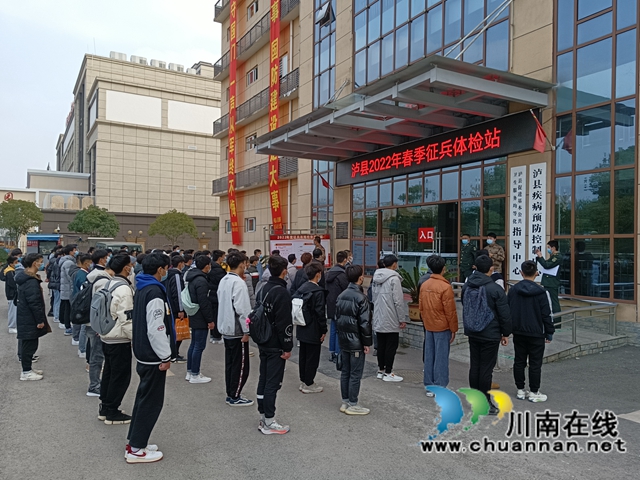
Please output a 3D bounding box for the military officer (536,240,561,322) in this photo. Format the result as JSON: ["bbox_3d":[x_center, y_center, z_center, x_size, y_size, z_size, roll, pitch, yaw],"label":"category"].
[{"bbox_3d":[4.640,0.912,10.050,0.460,1.780,0.530,1,0,-14],"label":"military officer"}]

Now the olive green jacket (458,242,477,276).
[{"bbox_3d":[3.676,0.460,12.400,0.330,0.750,0.520,1,0,-29],"label":"olive green jacket"}]

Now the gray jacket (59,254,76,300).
[{"bbox_3d":[-5.139,0.766,10.200,0.380,0.900,0.550,1,0,-29],"label":"gray jacket"}]

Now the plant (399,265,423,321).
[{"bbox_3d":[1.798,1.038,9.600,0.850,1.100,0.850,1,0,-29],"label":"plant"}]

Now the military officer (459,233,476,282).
[{"bbox_3d":[3.676,0.743,12.400,0.340,1.760,0.520,1,0,-29],"label":"military officer"}]

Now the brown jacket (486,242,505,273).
[{"bbox_3d":[4.102,0.434,11.700,0.360,0.720,0.540,1,-1,-35],"label":"brown jacket"}]

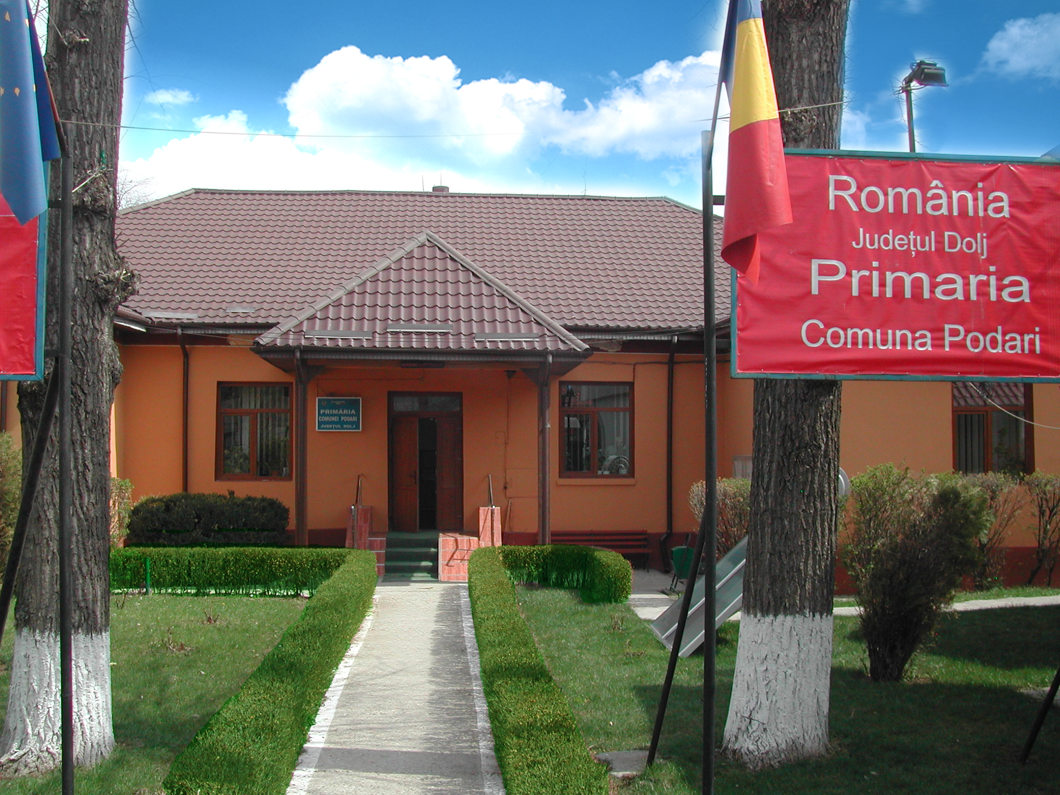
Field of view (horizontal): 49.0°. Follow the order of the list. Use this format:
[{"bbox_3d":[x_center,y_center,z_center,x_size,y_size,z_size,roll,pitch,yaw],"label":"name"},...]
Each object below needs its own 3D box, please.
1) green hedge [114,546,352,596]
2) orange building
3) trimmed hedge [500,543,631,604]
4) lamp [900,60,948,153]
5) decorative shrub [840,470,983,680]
[{"bbox_3d":[-4.587,2.594,17.350,3.900,0.760,0.750,0,-1,-4],"label":"green hedge"},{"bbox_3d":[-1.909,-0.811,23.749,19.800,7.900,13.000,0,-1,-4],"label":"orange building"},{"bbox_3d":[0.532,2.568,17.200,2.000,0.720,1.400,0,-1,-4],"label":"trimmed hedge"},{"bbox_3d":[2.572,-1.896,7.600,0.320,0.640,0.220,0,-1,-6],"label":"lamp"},{"bbox_3d":[3.843,1.801,11.600,1.300,2.050,1.200,0,-1,-4],"label":"decorative shrub"}]

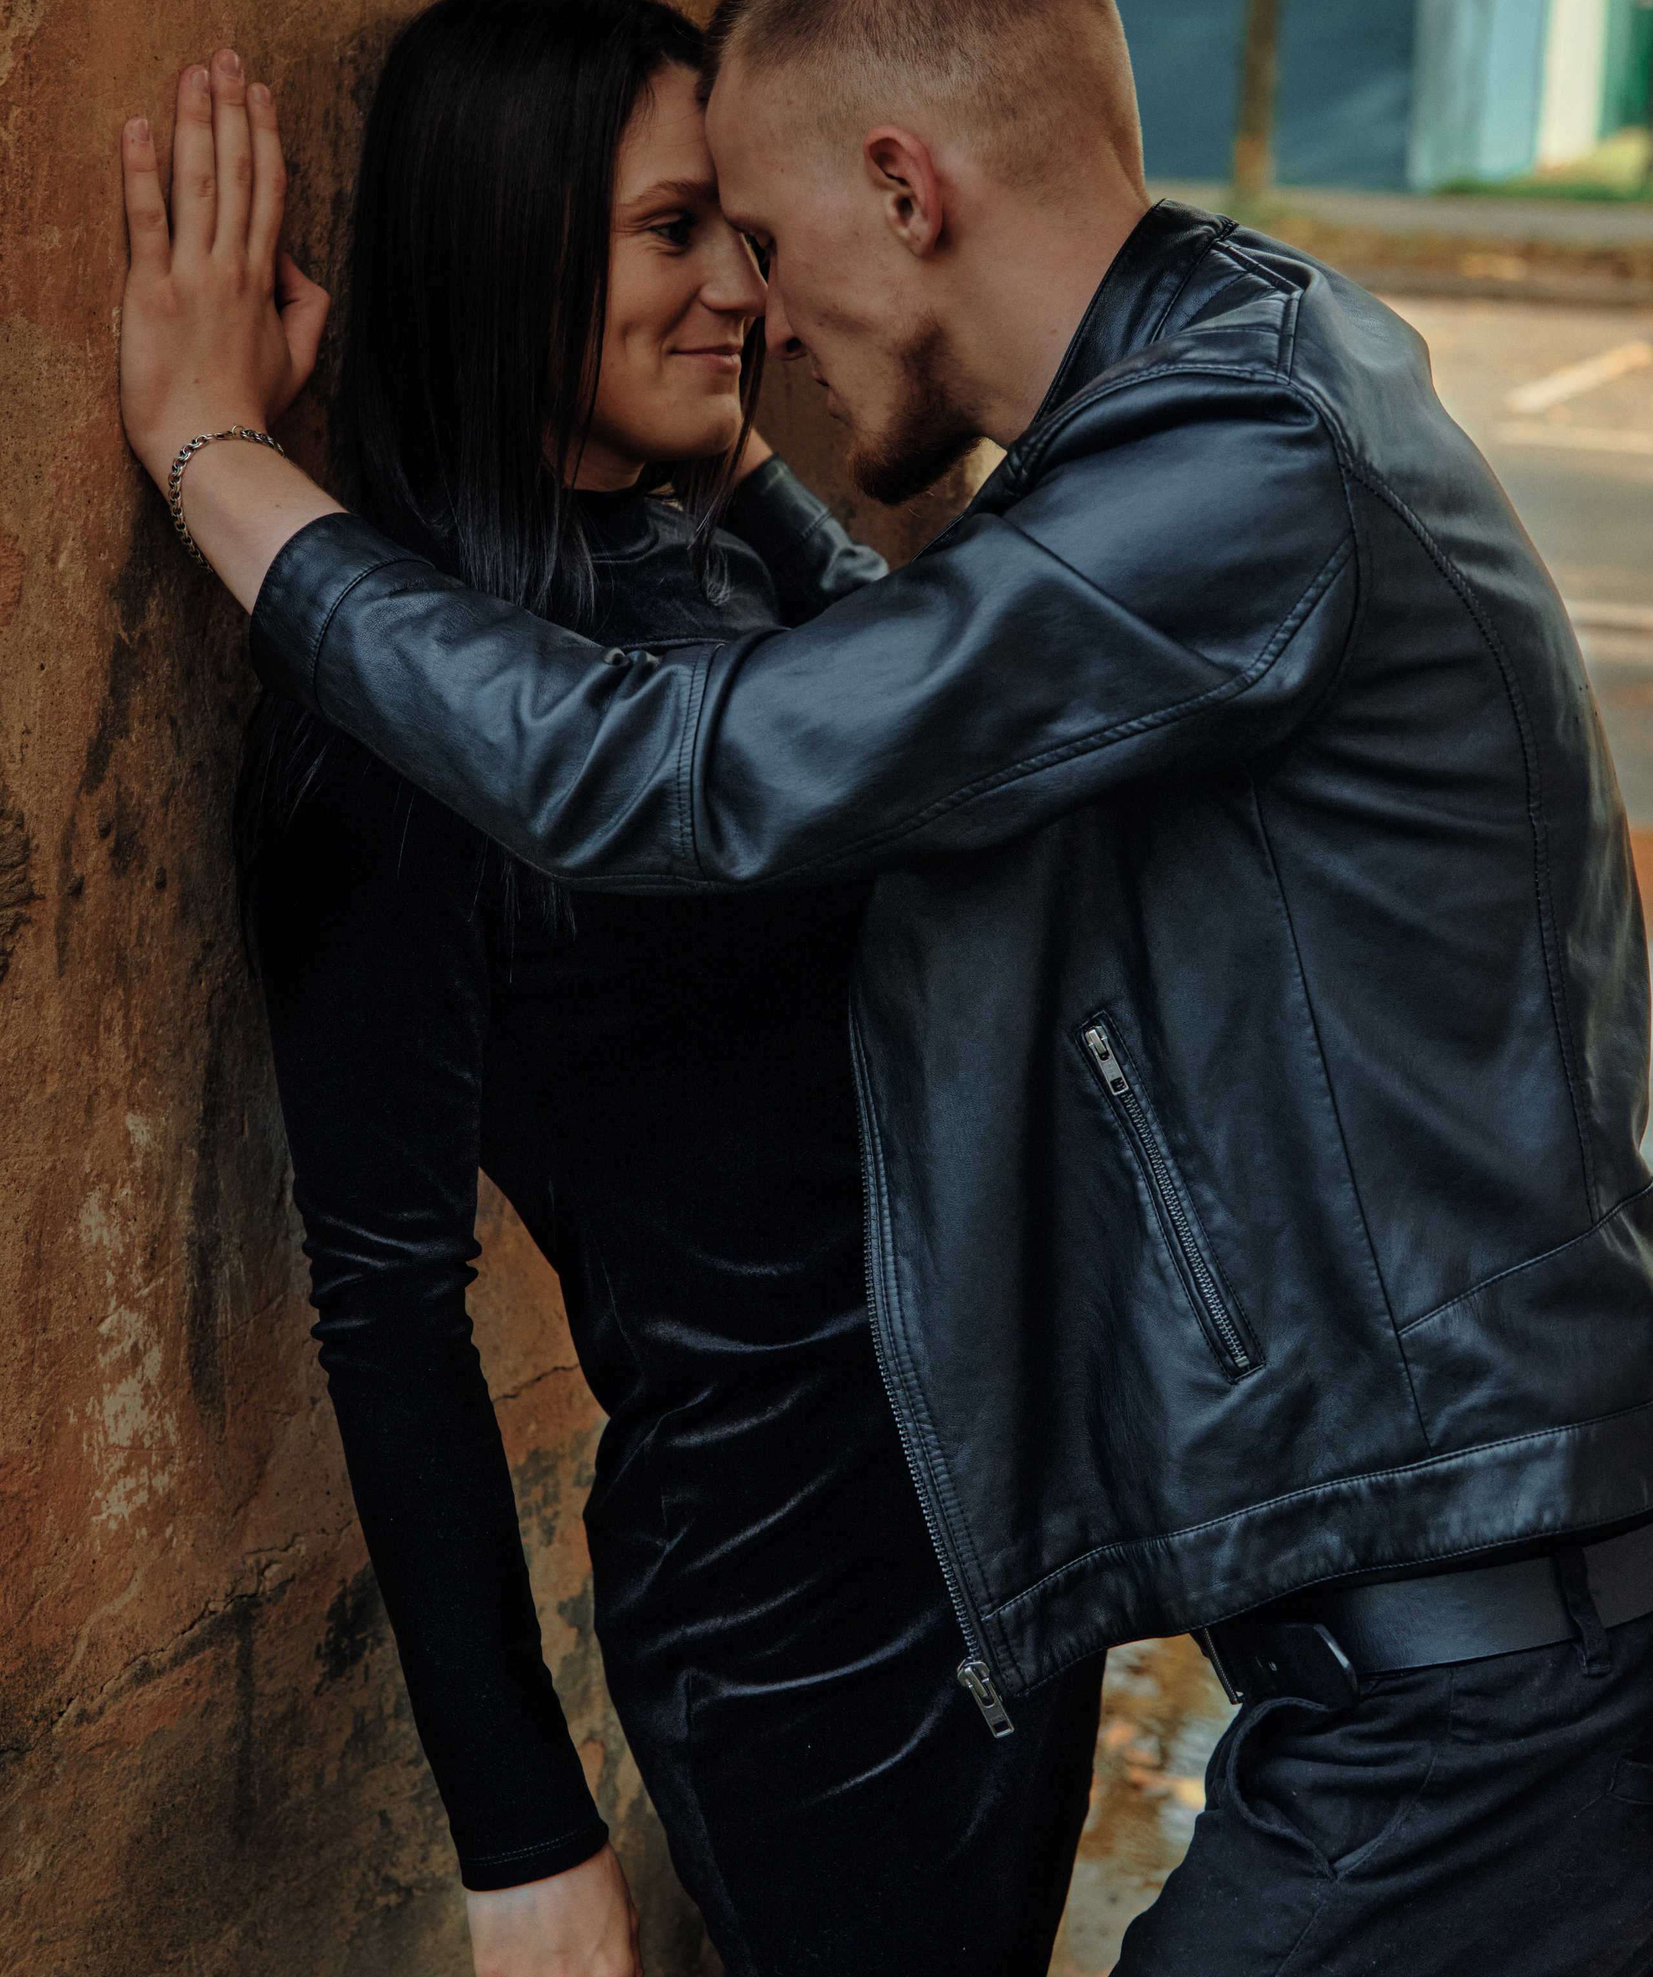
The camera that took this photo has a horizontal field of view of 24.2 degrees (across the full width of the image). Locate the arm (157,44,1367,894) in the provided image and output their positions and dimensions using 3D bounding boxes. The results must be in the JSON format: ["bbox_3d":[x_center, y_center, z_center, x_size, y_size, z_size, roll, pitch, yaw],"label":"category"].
[{"bbox_3d":[-0.036,-0.224,1.680,0.540,0.350,0.200,2,17,9],"label":"arm"}]

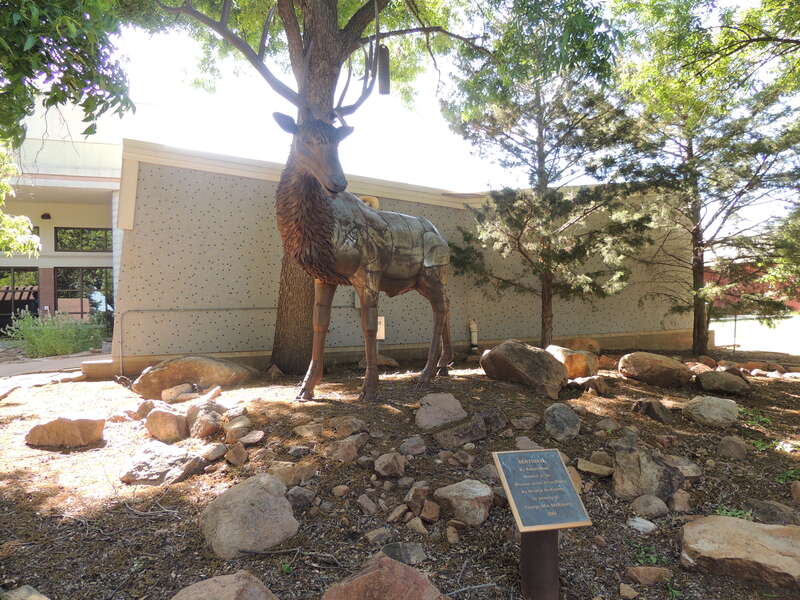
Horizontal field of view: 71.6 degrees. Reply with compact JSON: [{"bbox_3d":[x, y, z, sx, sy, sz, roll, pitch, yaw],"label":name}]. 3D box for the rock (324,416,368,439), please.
[{"bbox_3d":[-0.418,0.960,4.179,0.331,0.140,0.232,0,0,-6],"label":"rock"}]

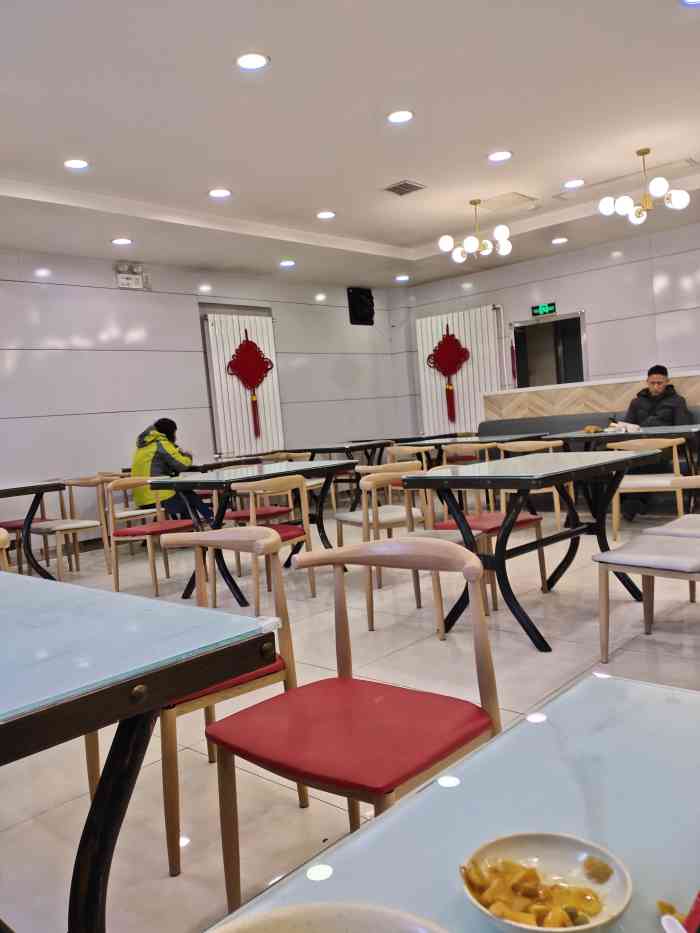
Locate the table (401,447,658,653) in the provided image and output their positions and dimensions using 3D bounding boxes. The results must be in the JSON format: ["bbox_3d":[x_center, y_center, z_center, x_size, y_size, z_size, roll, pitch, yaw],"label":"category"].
[{"bbox_3d":[0.960,0.365,3.608,1.182,0.765,0.711,-9,6,-43],"label":"table"}]

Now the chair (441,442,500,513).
[{"bbox_3d":[1.130,0.163,6.492,0.500,0.760,0.490,-1,5,40],"label":"chair"}]

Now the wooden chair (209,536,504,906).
[{"bbox_3d":[0.035,0.594,1.588,0.500,0.760,0.490,-1,5,42],"label":"wooden chair"}]

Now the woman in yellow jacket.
[{"bbox_3d":[-1.544,0.181,6.207,0.520,1.180,0.760,-1,6,42],"label":"woman in yellow jacket"}]

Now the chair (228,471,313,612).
[{"bbox_3d":[-0.539,0.445,4.335,0.520,0.755,0.520,-1,6,42],"label":"chair"}]

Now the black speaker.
[{"bbox_3d":[0.145,-2.116,9.624,0.330,0.480,0.250,-7,5,-28],"label":"black speaker"}]

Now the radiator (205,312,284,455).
[{"bbox_3d":[-1.195,-0.924,8.373,0.090,1.594,0.979,-1,6,42],"label":"radiator"}]

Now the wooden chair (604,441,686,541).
[{"bbox_3d":[2.207,0.159,5.347,0.500,0.760,0.490,-2,5,36],"label":"wooden chair"}]

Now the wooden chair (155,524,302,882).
[{"bbox_3d":[-0.436,0.598,2.067,0.500,0.760,0.490,-1,6,45],"label":"wooden chair"}]

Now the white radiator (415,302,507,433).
[{"bbox_3d":[1.510,-1.258,9.670,1.349,1.605,0.090,-1,6,42],"label":"white radiator"}]

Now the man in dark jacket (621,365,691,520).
[{"bbox_3d":[2.684,-0.220,6.344,0.580,1.300,0.820,-1,6,44],"label":"man in dark jacket"}]

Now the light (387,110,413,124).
[{"bbox_3d":[0.313,-2.160,4.522,0.150,0.030,0.150,-5,4,0],"label":"light"}]

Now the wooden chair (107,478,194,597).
[{"bbox_3d":[-1.360,0.460,5.051,0.490,0.760,0.500,-2,5,37],"label":"wooden chair"}]

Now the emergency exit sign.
[{"bbox_3d":[2.266,-1.846,8.547,0.325,0.125,0.030,-1,6,44],"label":"emergency exit sign"}]

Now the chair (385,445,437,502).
[{"bbox_3d":[0.644,0.182,6.761,0.500,0.760,0.490,-1,5,41],"label":"chair"}]

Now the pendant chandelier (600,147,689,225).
[{"bbox_3d":[2.195,-2.056,5.408,0.660,0.570,0.660,-1,6,44],"label":"pendant chandelier"}]

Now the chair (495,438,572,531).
[{"bbox_3d":[1.609,0.123,6.188,0.520,0.755,0.520,-1,6,42],"label":"chair"}]

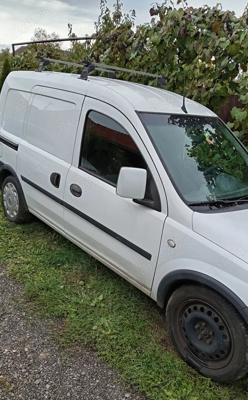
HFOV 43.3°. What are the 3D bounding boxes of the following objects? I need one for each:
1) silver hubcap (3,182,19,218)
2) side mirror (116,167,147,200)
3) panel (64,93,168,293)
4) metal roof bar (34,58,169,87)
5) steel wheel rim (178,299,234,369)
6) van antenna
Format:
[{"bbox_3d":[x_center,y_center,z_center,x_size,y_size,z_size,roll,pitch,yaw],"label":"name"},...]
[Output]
[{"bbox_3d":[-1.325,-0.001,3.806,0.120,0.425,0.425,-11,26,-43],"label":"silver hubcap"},{"bbox_3d":[0.051,-0.110,2.176,0.190,0.220,0.125,-11,26,-43],"label":"side mirror"},{"bbox_3d":[-0.058,-0.111,2.445,0.180,1.260,1.140,-11,26,-43],"label":"panel"},{"bbox_3d":[-0.236,-1.376,3.484,1.240,0.200,0.960,-11,26,-43],"label":"metal roof bar"},{"bbox_3d":[0.556,0.845,2.040,0.130,0.425,0.425,-8,24,-40],"label":"steel wheel rim"},{"bbox_3d":[0.548,-0.940,2.752,0.030,0.345,0.100,-11,26,-43],"label":"van antenna"}]

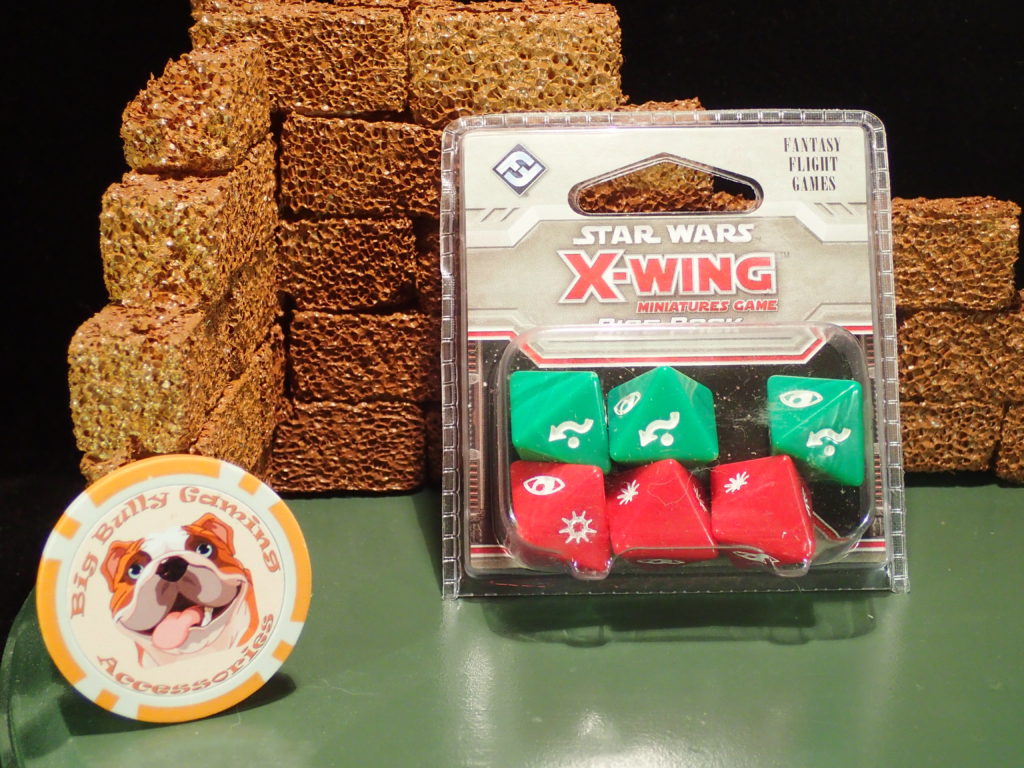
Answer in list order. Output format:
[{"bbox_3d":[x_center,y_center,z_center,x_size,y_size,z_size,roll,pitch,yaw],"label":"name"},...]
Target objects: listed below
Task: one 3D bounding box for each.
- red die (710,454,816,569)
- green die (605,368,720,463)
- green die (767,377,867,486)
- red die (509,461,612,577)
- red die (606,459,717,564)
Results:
[{"bbox_3d":[0.040,0.021,0.290,0.017,0.019,0.015,15,0,-4],"label":"red die"},{"bbox_3d":[0.024,0.006,0.293,0.017,0.019,0.015,0,4,2],"label":"green die"},{"bbox_3d":[0.049,0.008,0.292,0.019,0.017,0.015,-6,9,-11],"label":"green die"},{"bbox_3d":[0.008,0.021,0.289,0.019,0.017,0.015,-7,8,-18],"label":"red die"},{"bbox_3d":[0.024,0.022,0.290,0.017,0.019,0.015,6,-4,-3],"label":"red die"}]

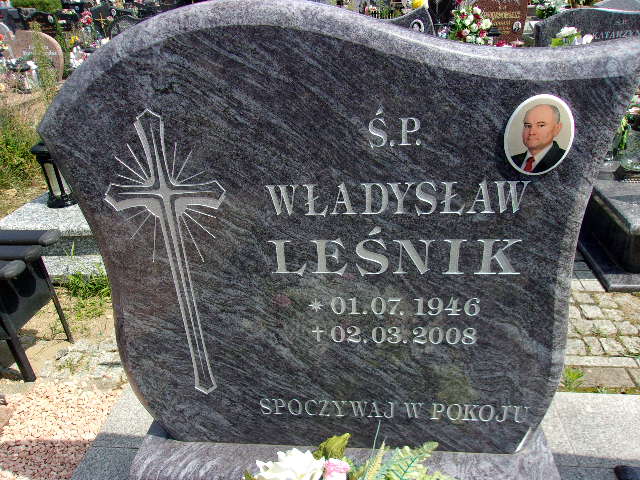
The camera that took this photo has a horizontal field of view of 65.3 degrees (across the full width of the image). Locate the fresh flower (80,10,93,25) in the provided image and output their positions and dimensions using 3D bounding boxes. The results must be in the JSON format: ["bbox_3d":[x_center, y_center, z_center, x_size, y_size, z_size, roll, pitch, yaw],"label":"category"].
[{"bbox_3d":[-3.415,-3.254,7.300,0.180,0.200,0.180,0,29,6],"label":"fresh flower"}]

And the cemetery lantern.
[{"bbox_3d":[-1.222,-0.311,2.283,0.150,0.315,0.150,0,29,6],"label":"cemetery lantern"}]

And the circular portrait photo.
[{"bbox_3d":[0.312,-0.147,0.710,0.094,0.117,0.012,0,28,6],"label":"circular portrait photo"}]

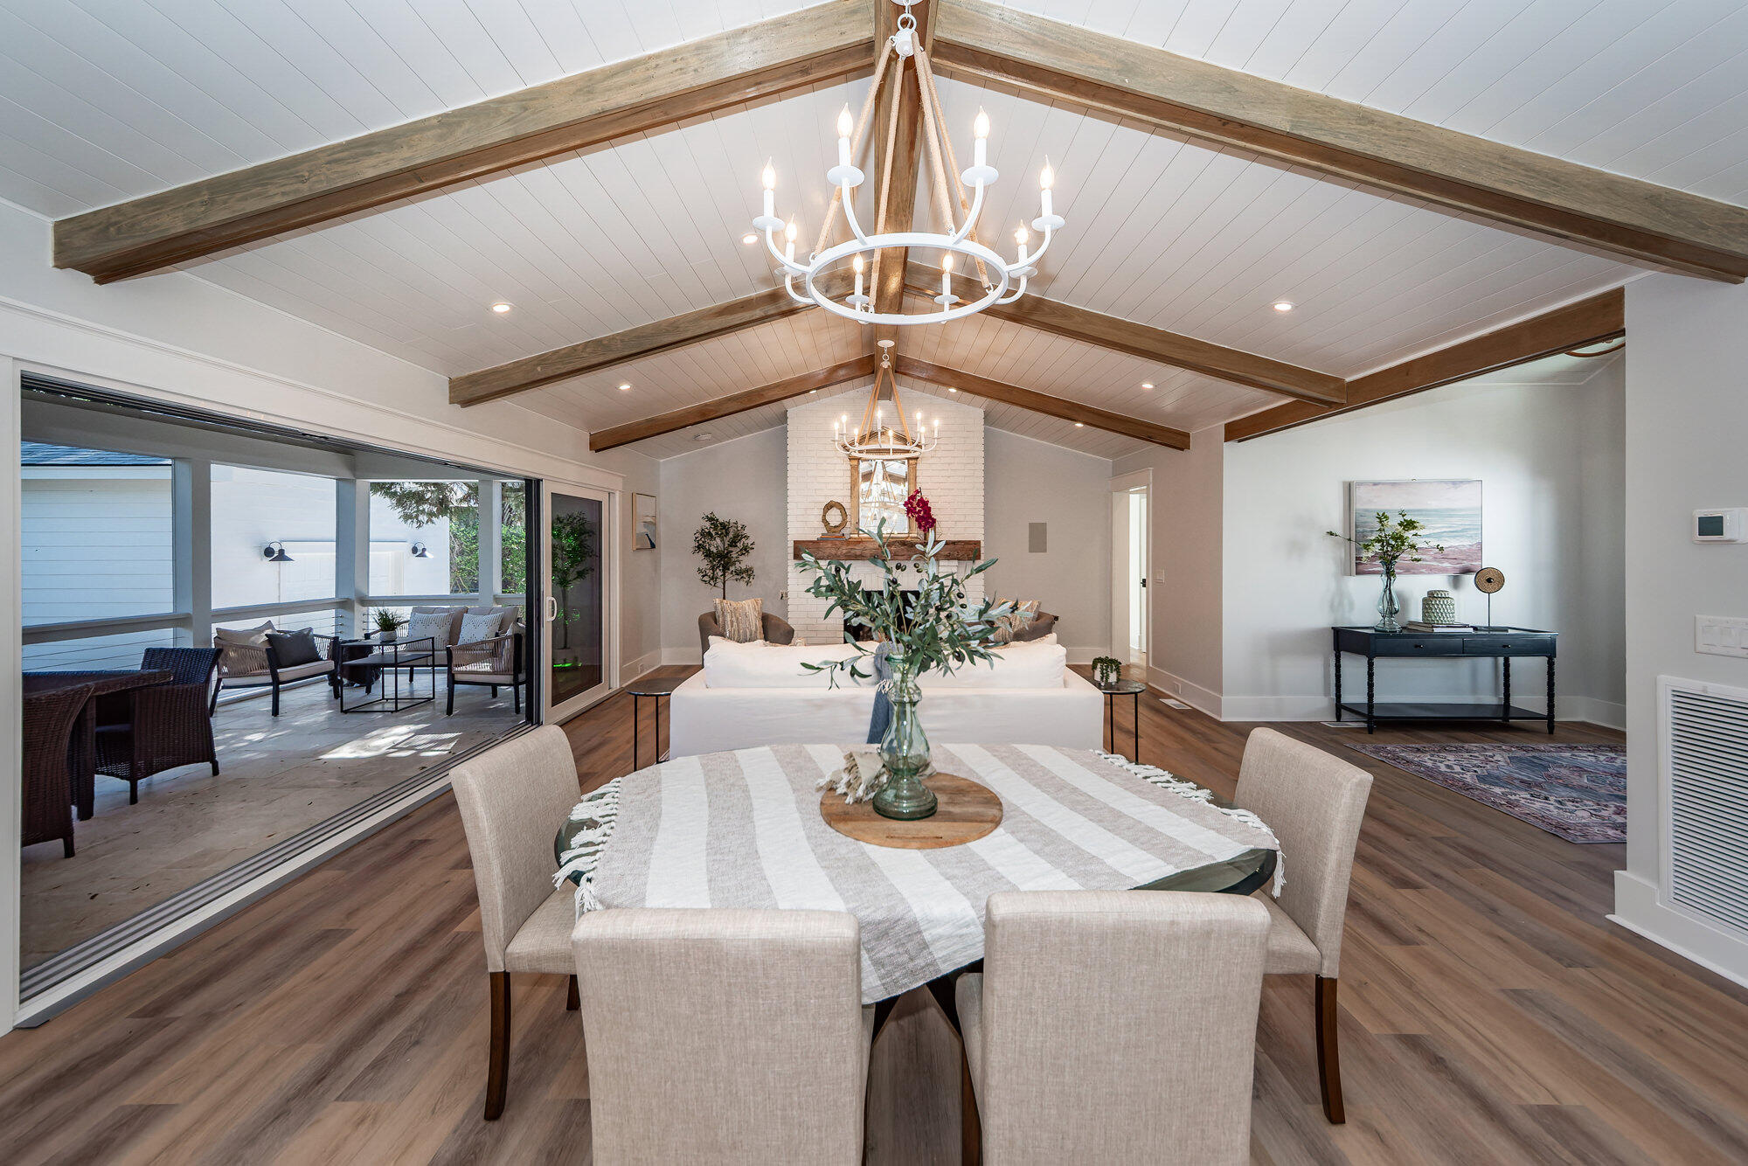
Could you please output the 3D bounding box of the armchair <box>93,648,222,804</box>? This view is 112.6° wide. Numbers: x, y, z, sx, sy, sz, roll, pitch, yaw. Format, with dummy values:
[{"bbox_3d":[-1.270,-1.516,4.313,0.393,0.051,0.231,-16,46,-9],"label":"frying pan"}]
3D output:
[{"bbox_3d":[-4.480,0.830,3.580,0.590,0.820,0.620,0,2,0],"label":"armchair"}]

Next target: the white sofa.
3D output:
[{"bbox_3d":[0.067,0.755,3.420,2.200,0.920,0.940,0,2,0],"label":"white sofa"}]

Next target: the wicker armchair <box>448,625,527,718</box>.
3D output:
[{"bbox_3d":[-3.470,0.780,5.580,0.760,0.790,0.680,0,2,0],"label":"wicker armchair"}]

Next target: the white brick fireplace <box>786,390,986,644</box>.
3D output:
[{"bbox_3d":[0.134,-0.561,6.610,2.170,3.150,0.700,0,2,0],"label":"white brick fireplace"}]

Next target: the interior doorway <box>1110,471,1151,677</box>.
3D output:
[{"bbox_3d":[2.930,-0.082,6.460,0.170,2.220,0.950,0,2,0],"label":"interior doorway"}]

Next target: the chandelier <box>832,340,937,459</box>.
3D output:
[{"bbox_3d":[0.100,-1.500,4.800,0.850,0.970,0.850,0,2,0],"label":"chandelier"}]

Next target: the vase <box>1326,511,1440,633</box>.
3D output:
[{"bbox_3d":[4.200,-0.100,4.800,0.850,1.000,0.470,0,2,0],"label":"vase"}]

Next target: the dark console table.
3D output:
[{"bbox_3d":[4.730,0.800,4.860,1.500,0.810,0.420,0,2,0],"label":"dark console table"}]

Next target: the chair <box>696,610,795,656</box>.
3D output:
[{"bbox_3d":[-1.210,0.687,5.500,0.840,0.800,0.840,-1,2,-30],"label":"chair"}]

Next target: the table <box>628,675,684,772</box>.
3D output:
[{"bbox_3d":[-1.290,0.913,3.450,0.360,0.600,0.360,0,2,0],"label":"table"}]

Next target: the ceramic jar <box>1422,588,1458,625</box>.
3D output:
[{"bbox_3d":[4.440,0.182,4.580,0.190,0.250,0.190,0,2,0],"label":"ceramic jar"}]

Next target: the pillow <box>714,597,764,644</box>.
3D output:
[{"bbox_3d":[-1.370,0.385,5.900,0.490,0.480,0.160,-1,-16,-17],"label":"pillow"}]

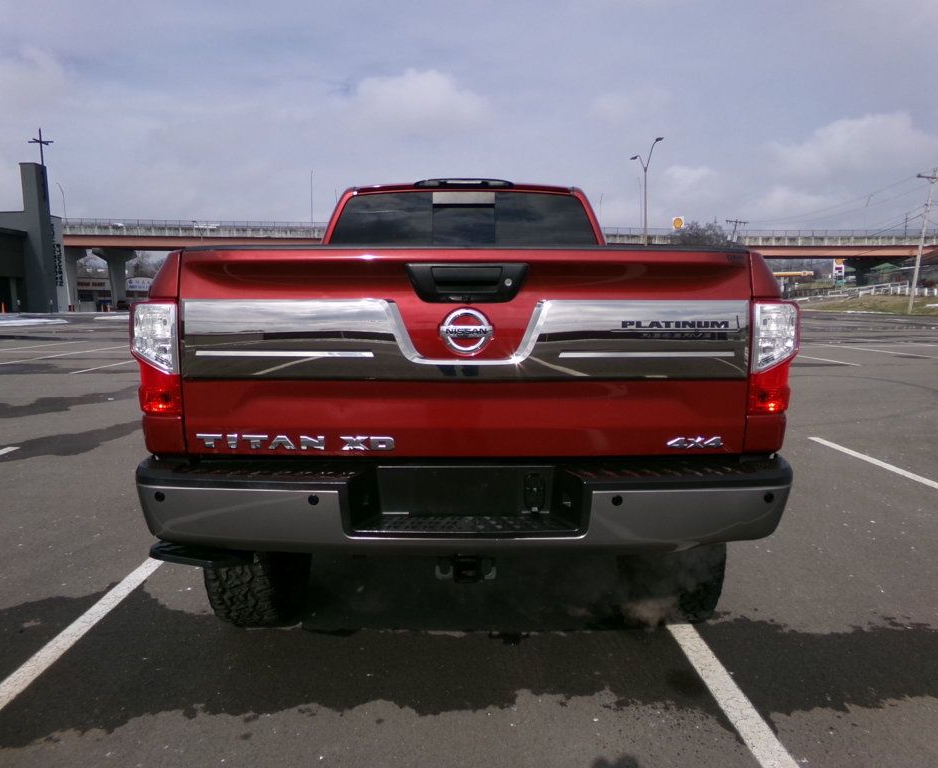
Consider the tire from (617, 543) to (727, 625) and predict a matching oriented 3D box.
[{"bbox_3d":[0.858,0.648,3.247,0.310,0.860,0.860,0,7,0],"label":"tire"}]

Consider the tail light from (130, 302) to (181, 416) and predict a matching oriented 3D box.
[{"bbox_3d":[-0.928,-0.079,2.125,0.165,0.345,0.190,0,7,0],"label":"tail light"}]

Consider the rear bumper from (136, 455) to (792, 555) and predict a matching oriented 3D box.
[{"bbox_3d":[-0.013,0.343,2.154,1.960,0.250,0.400,0,7,0],"label":"rear bumper"}]

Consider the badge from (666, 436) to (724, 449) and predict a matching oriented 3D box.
[{"bbox_3d":[0.670,0.174,2.109,0.173,0.036,0.012,0,7,0],"label":"badge"}]

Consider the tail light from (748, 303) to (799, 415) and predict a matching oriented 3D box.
[{"bbox_3d":[0.897,-0.079,2.125,0.165,0.345,0.190,0,7,0],"label":"tail light"}]

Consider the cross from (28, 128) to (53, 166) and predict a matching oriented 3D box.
[{"bbox_3d":[-42.449,-23.483,70.500,2.550,3.500,2.550,0,7,-1],"label":"cross"}]

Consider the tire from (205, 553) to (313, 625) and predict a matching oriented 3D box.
[{"bbox_3d":[-0.902,0.648,3.247,0.310,0.860,0.860,0,7,0],"label":"tire"}]

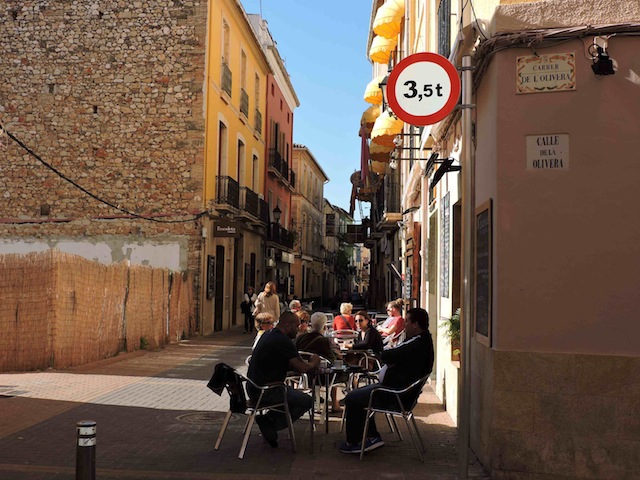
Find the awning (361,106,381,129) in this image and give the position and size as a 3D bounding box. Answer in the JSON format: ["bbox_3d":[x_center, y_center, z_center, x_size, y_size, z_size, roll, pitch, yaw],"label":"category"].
[{"bbox_3d":[2.181,-5.260,34.000,0.920,0.950,1.300,1,-3,3],"label":"awning"}]

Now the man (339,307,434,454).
[{"bbox_3d":[0.596,1.272,7.120,0.850,1.340,0.540,1,-3,5],"label":"man"}]

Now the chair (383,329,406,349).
[{"bbox_3d":[1.284,1.920,13.000,0.580,0.780,0.560,1,-3,6],"label":"chair"}]

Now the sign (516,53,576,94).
[{"bbox_3d":[1.880,-1.384,6.609,0.475,0.315,0.025,0,-4,21],"label":"sign"}]

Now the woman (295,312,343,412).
[{"bbox_3d":[0.010,1.500,9.650,0.500,1.240,0.740,-2,-5,36],"label":"woman"}]

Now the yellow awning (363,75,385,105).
[{"bbox_3d":[2.220,-6.040,31.800,1.000,0.950,1.200,1,-4,3],"label":"yellow awning"}]

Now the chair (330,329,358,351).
[{"bbox_3d":[0.453,2.000,14.400,0.560,0.760,0.580,1,-3,3],"label":"chair"}]

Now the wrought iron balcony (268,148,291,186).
[{"bbox_3d":[-2.114,-3.786,41.800,0.500,1.150,5.600,1,-3,4],"label":"wrought iron balcony"}]

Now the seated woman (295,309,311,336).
[{"bbox_3d":[-0.231,1.504,10.200,0.500,1.220,0.720,3,-4,-23],"label":"seated woman"}]

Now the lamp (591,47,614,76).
[{"bbox_3d":[2.264,-1.431,6.372,0.180,0.220,0.170,0,-4,21],"label":"lamp"}]

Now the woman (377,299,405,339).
[{"bbox_3d":[1.080,1.749,13.700,0.800,1.280,0.500,2,-4,-10],"label":"woman"}]

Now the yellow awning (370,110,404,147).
[{"bbox_3d":[1.964,-3.297,23.300,0.980,0.900,1.200,1,-4,3],"label":"yellow awning"}]

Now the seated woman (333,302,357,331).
[{"bbox_3d":[0.470,1.831,15.000,0.470,1.270,0.750,1,-4,6],"label":"seated woman"}]

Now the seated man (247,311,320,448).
[{"bbox_3d":[-0.327,1.298,7.320,0.720,1.280,0.520,3,-4,-30],"label":"seated man"}]

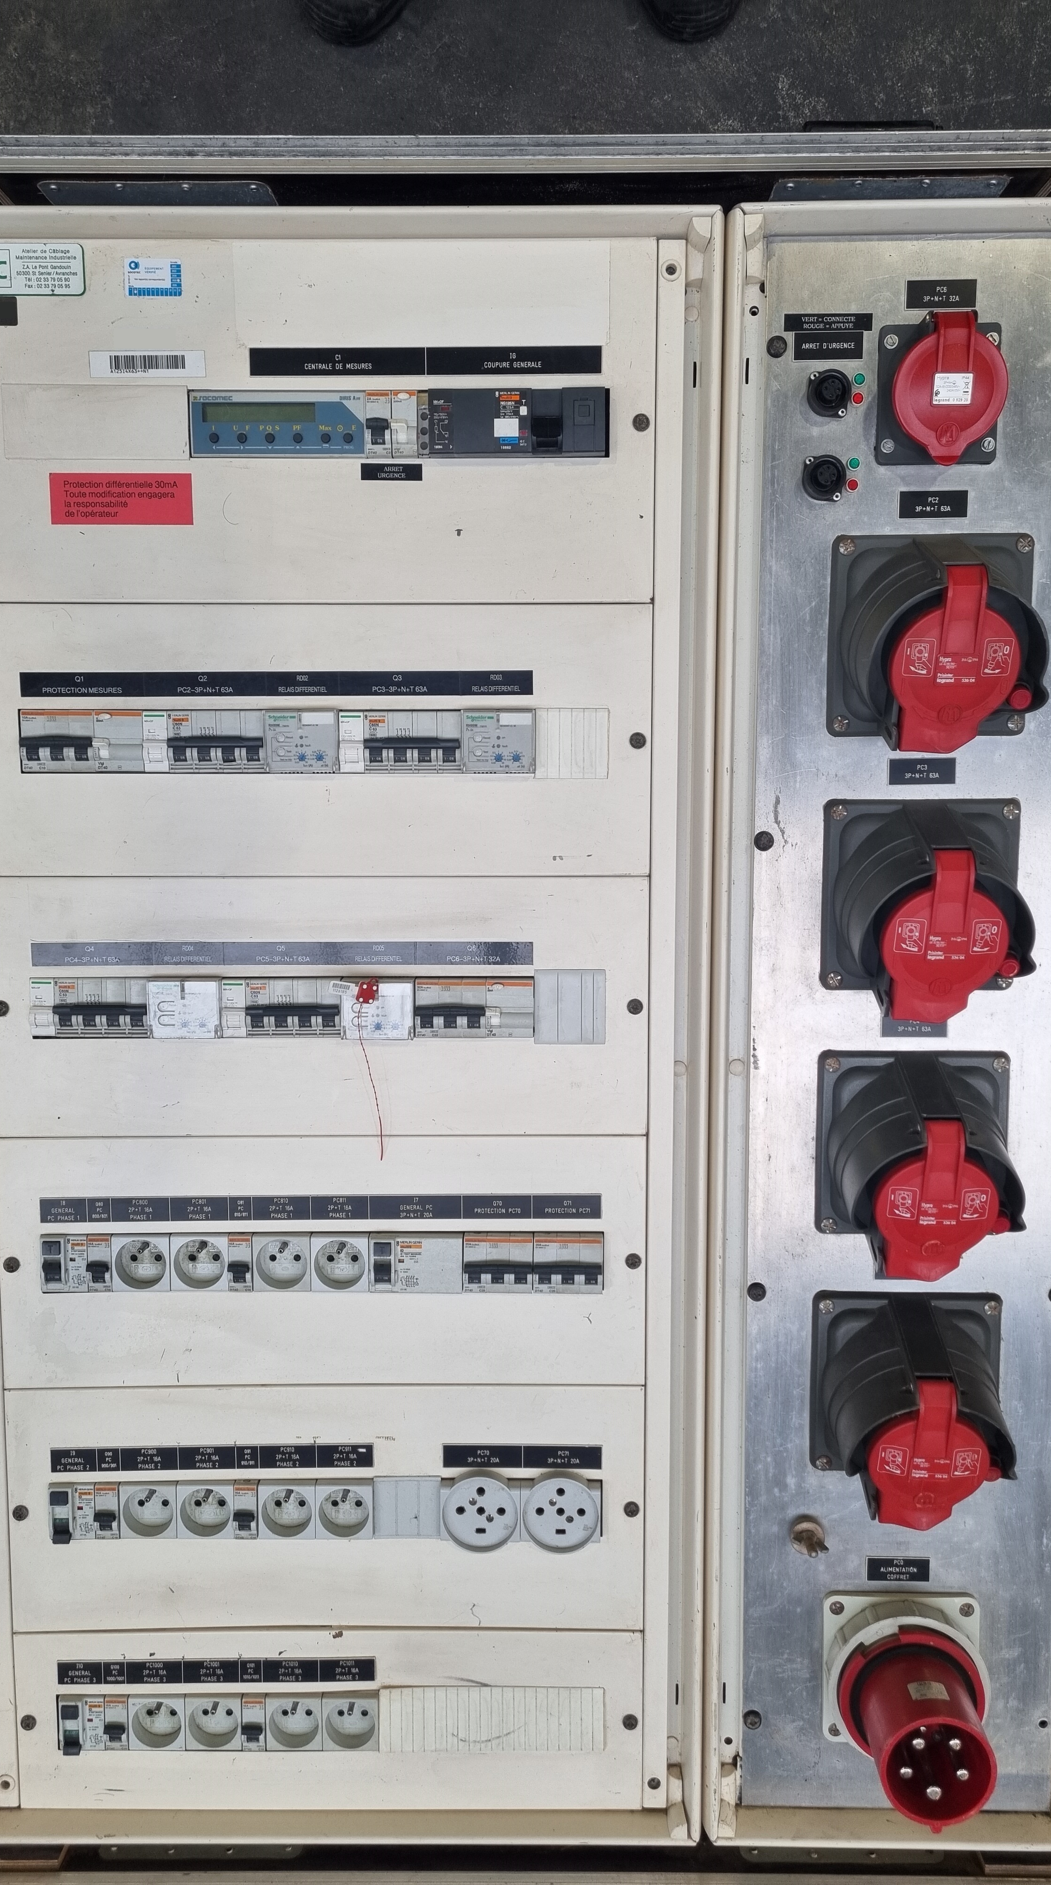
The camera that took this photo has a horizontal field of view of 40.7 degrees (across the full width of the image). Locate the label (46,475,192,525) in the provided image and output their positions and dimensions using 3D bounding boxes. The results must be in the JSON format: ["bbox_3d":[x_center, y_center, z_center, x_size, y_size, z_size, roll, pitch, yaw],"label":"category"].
[{"bbox_3d":[-0.291,-0.320,1.022,0.102,0.001,0.036,0,96,0],"label":"label"}]

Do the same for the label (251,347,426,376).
[{"bbox_3d":[-0.134,-0.414,1.011,0.125,0.002,0.019,0,96,0],"label":"label"}]

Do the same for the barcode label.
[{"bbox_3d":[-0.270,-0.413,1.011,0.083,0.001,0.018,0,96,0],"label":"barcode label"}]

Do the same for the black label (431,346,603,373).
[{"bbox_3d":[-0.007,-0.416,1.011,0.125,0.002,0.019,0,96,0],"label":"black label"}]

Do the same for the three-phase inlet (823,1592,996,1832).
[{"bbox_3d":[0.297,0.582,1.072,0.125,0.121,0.126,0,96,0],"label":"three-phase inlet"}]

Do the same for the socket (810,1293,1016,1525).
[{"bbox_3d":[0.296,0.352,1.063,0.144,0.088,0.155,0,96,0],"label":"socket"}]

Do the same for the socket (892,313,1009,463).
[{"bbox_3d":[0.295,-0.385,0.990,0.086,0.050,0.105,0,96,0],"label":"socket"}]

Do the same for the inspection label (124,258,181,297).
[{"bbox_3d":[-0.266,-0.475,1.011,0.040,0.001,0.026,0,96,0],"label":"inspection label"}]

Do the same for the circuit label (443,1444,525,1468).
[{"bbox_3d":[-0.033,0.402,1.103,0.062,0.002,0.018,0,96,0],"label":"circuit label"}]

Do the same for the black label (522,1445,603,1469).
[{"bbox_3d":[0.029,0.405,1.111,0.061,0.002,0.019,0,96,0],"label":"black label"}]

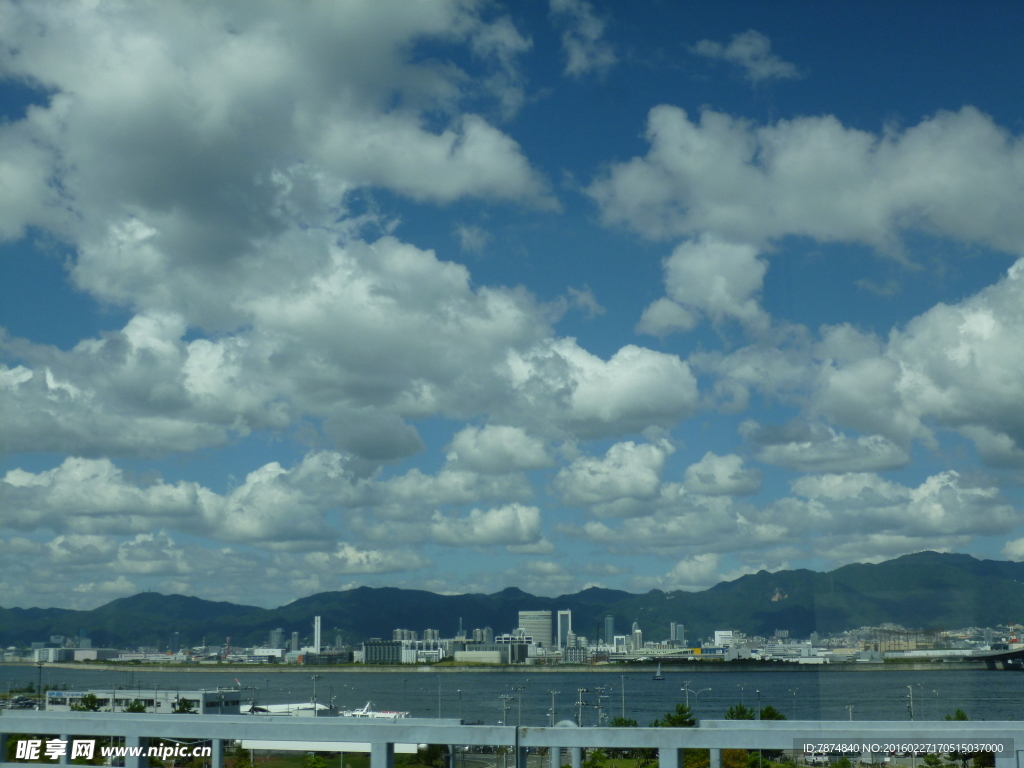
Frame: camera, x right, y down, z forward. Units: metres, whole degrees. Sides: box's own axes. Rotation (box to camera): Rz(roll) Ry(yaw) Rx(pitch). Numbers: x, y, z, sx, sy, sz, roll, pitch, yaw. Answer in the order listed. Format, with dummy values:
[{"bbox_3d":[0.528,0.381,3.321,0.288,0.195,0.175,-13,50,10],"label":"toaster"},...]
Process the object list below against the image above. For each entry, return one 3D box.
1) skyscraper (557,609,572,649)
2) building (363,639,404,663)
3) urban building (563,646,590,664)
[{"bbox_3d":[125.040,590.250,3364.740,31.000,101.700,30.000,0,-11,0],"label":"skyscraper"},{"bbox_3d":[-131.220,276.480,1460.810,39.000,24.100,22.000,0,-11,0],"label":"building"},{"bbox_3d":[67.540,284.920,1488.840,25.000,18.300,18.000,0,-11,0],"label":"urban building"}]

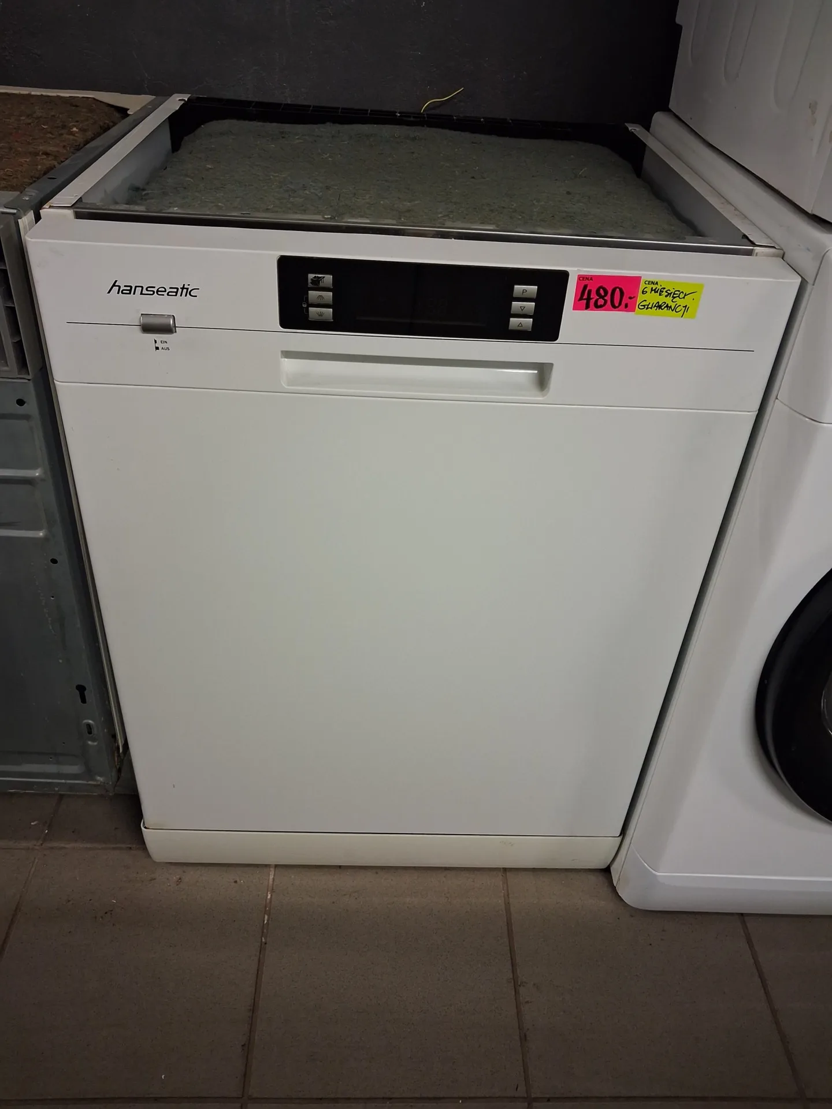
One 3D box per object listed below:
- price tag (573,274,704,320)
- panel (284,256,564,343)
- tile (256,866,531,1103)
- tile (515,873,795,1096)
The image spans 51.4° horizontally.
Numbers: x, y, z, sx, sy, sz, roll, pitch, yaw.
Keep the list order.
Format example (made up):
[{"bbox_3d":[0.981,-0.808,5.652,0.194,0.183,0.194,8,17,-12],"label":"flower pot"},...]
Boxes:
[{"bbox_3d":[0.176,-0.204,0.685,0.102,0.032,0.002,2,36,-3],"label":"price tag"},{"bbox_3d":[0.005,-0.202,0.684,0.224,0.058,0.010,2,36,-3],"label":"panel"},{"bbox_3d":[-0.034,0.490,1.037,0.297,0.009,0.297,2,36,-3],"label":"tile"},{"bbox_3d":[0.268,0.501,1.054,0.297,0.009,0.297,2,36,-3],"label":"tile"}]

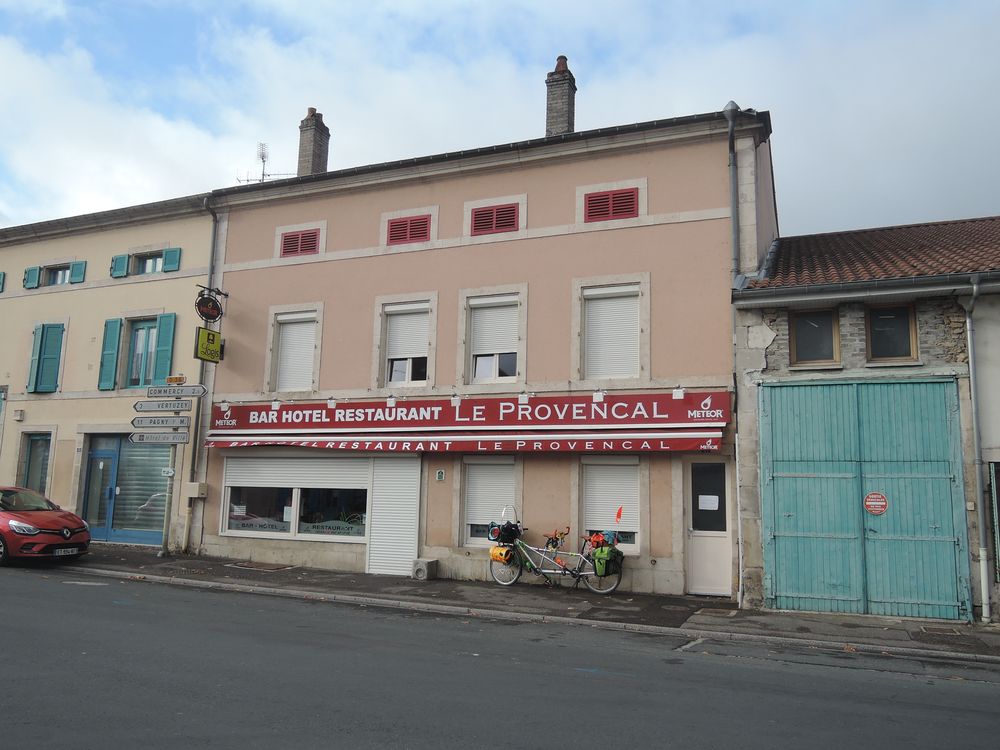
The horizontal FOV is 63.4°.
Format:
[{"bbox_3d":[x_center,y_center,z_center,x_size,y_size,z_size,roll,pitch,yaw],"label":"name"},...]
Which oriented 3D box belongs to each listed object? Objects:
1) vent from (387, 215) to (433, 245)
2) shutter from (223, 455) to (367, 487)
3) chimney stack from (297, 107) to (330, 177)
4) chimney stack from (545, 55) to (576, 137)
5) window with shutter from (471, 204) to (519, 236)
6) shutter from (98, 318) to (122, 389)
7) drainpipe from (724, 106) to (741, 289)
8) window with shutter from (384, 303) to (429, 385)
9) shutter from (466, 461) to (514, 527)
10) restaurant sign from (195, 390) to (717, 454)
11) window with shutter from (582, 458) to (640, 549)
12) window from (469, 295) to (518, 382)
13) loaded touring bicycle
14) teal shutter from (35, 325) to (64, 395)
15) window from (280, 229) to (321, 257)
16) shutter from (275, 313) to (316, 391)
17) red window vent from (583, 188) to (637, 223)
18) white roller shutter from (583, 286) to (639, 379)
[{"bbox_3d":[-1.866,-2.966,16.619,1.001,0.559,0.100,-2,-10,23],"label":"vent"},{"bbox_3d":[-4.262,2.015,16.741,3.619,0.636,0.120,-2,-10,23],"label":"shutter"},{"bbox_3d":[-4.875,-5.971,21.177,0.500,2.150,0.700,-2,-9,22],"label":"chimney stack"},{"bbox_3d":[1.401,-6.301,18.540,0.570,2.180,0.550,-2,-9,22],"label":"chimney stack"},{"bbox_3d":[-0.084,-3.065,16.061,1.005,0.546,0.070,-2,-10,22],"label":"window with shutter"},{"bbox_3d":[-9.315,-0.473,19.403,0.524,1.739,0.060,-2,-10,22],"label":"shutter"},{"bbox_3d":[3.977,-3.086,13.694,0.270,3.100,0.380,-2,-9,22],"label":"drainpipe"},{"bbox_3d":[-1.865,-0.610,16.367,1.049,1.654,0.190,-2,-10,23],"label":"window with shutter"},{"bbox_3d":[-0.162,2.180,15.037,1.030,1.190,0.130,-2,-9,22],"label":"shutter"},{"bbox_3d":[-1.264,0.981,15.596,11.050,1.040,0.420,-2,-10,22],"label":"restaurant sign"},{"bbox_3d":[1.960,2.294,14.219,1.070,1.672,0.180,-2,-10,23],"label":"window with shutter"},{"bbox_3d":[-0.095,-0.694,15.635,1.072,1.667,0.190,-2,-10,23],"label":"window"},{"bbox_3d":[0.945,2.990,14.069,2.480,1.440,0.650,-4,-10,29],"label":"loaded touring bicycle"},{"bbox_3d":[-11.212,-0.449,20.140,0.530,1.740,0.060,1,-9,4],"label":"teal shutter"},{"bbox_3d":[-4.381,-2.894,17.834,1.001,0.560,0.070,-2,-10,22],"label":"window"},{"bbox_3d":[-4.450,-0.486,17.661,1.028,1.702,0.100,-2,-10,22],"label":"shutter"},{"bbox_3d":[2.065,-3.141,14.989,1.024,0.558,0.100,-2,-10,23],"label":"red window vent"},{"bbox_3d":[2.039,-0.766,14.597,1.040,1.660,0.130,-2,-9,22],"label":"white roller shutter"}]

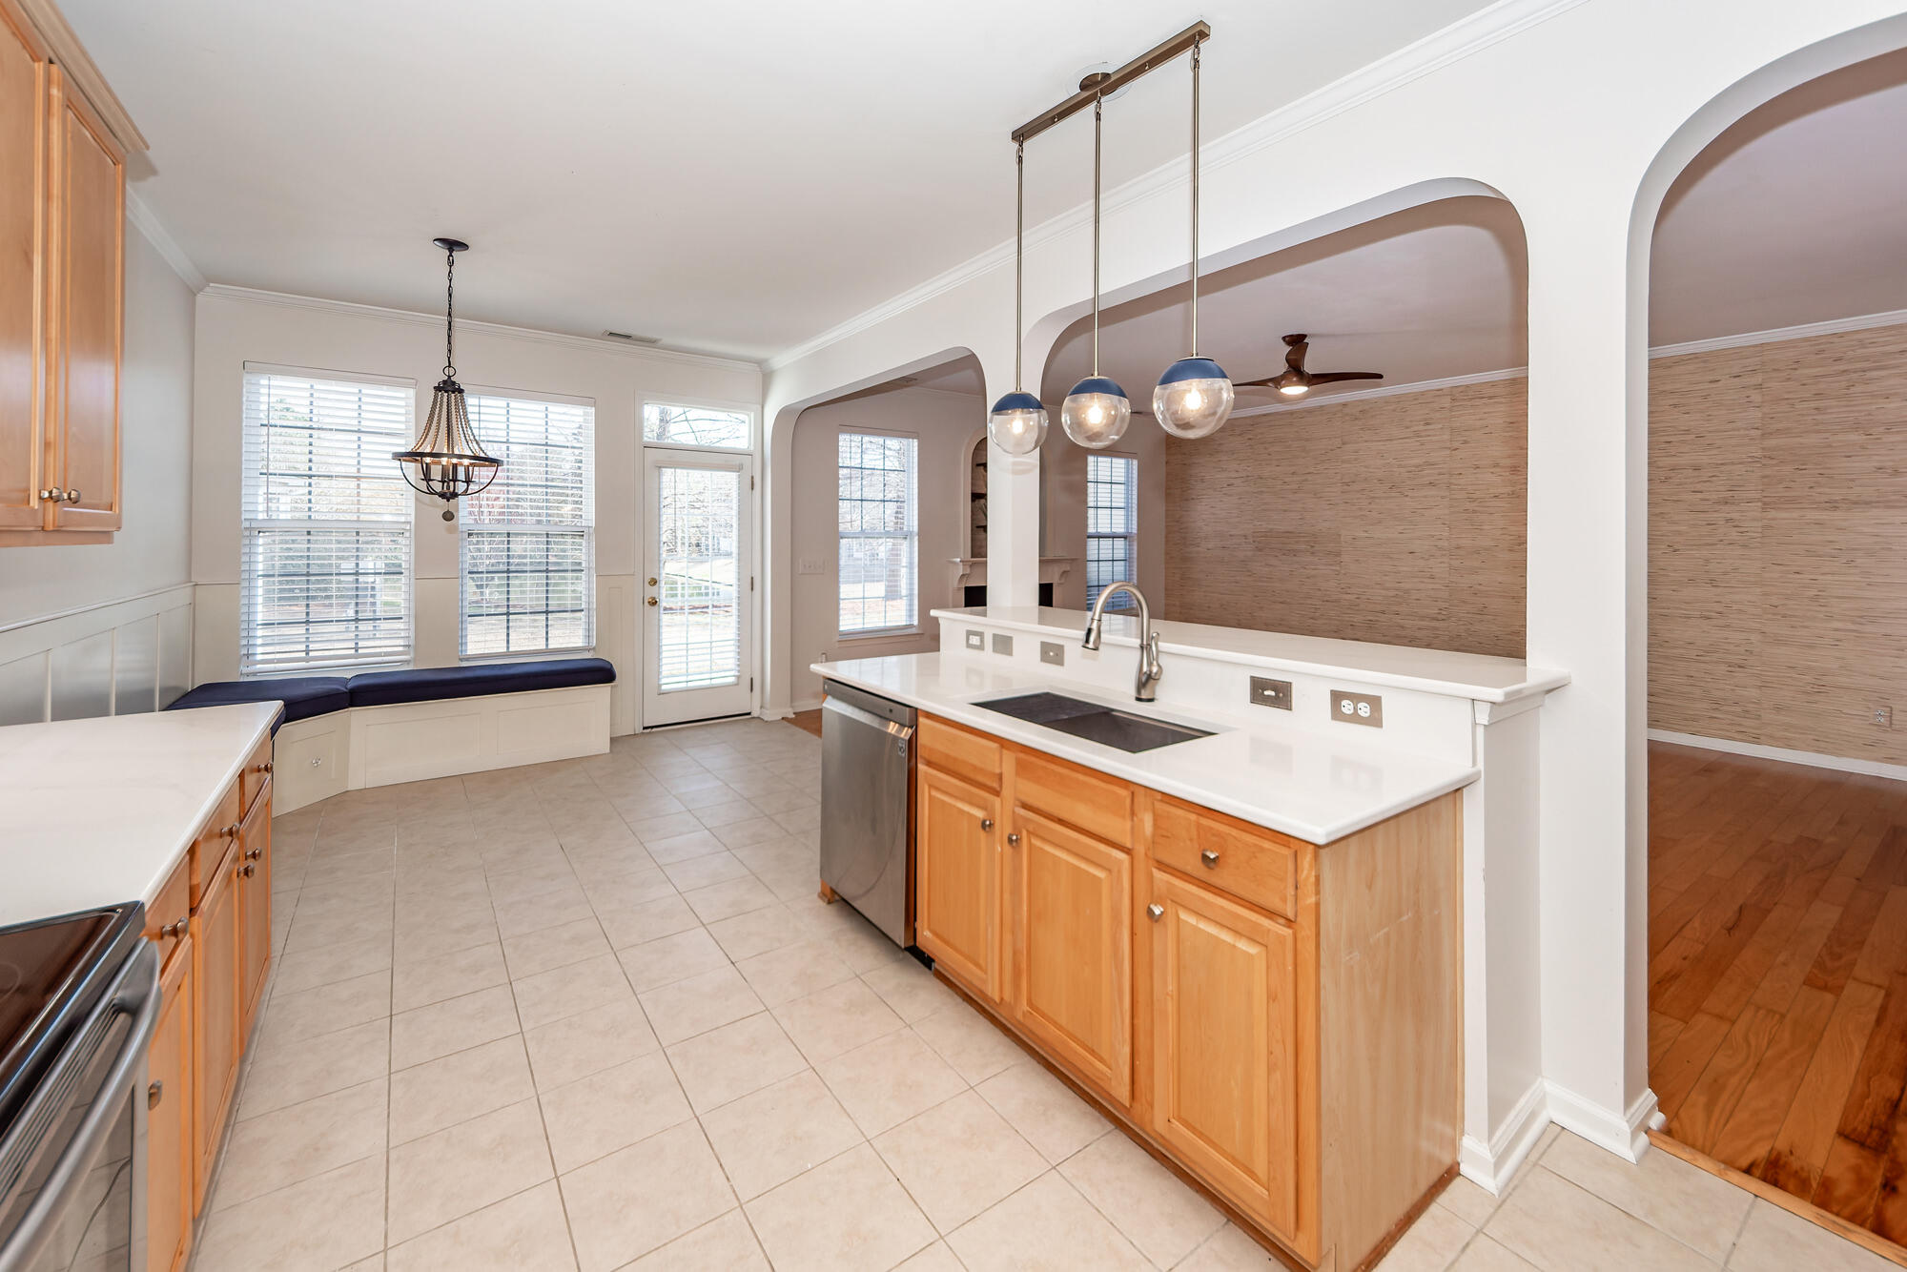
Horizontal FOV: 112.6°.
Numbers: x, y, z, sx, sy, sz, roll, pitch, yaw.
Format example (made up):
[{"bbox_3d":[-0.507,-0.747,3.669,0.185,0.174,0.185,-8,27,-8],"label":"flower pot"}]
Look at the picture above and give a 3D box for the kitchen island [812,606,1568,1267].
[{"bbox_3d":[0.553,0.606,2.263,1.100,1.150,2.150,-3,6,-38],"label":"kitchen island"}]

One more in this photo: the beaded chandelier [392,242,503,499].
[{"bbox_3d":[-2.573,-1.329,3.230,0.510,1.360,0.510,0,5,0],"label":"beaded chandelier"}]

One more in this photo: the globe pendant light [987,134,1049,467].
[{"bbox_3d":[0.234,-1.203,2.271,0.215,1.100,0.215,0,5,0],"label":"globe pendant light"}]

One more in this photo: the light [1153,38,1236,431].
[{"bbox_3d":[0.672,-1.115,1.781,0.215,1.110,0.215,0,5,0],"label":"light"}]

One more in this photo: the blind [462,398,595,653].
[{"bbox_3d":[-3.086,-0.811,4.613,0.850,1.850,0.070,-3,5,-33],"label":"blind"}]

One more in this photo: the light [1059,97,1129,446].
[{"bbox_3d":[0.453,-1.166,2.026,0.215,1.110,0.215,0,5,0],"label":"light"}]

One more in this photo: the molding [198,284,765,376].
[{"bbox_3d":[-3.060,-2.179,4.613,3.400,0.110,0.100,-3,5,-33],"label":"molding"}]

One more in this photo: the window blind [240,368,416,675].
[{"bbox_3d":[-4.006,-0.731,4.076,0.850,1.860,0.070,-3,5,-33],"label":"window blind"}]

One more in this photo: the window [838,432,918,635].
[{"bbox_3d":[-0.707,-0.959,5.974,0.830,1.830,0.110,-3,5,-33],"label":"window"}]

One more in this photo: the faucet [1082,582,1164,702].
[{"bbox_3d":[0.557,0.019,2.085,0.240,0.390,0.100,-3,6,-36],"label":"faucet"}]

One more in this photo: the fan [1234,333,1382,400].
[{"bbox_3d":[2.478,-1.958,4.629,1.250,0.450,1.250,0,5,0],"label":"fan"}]

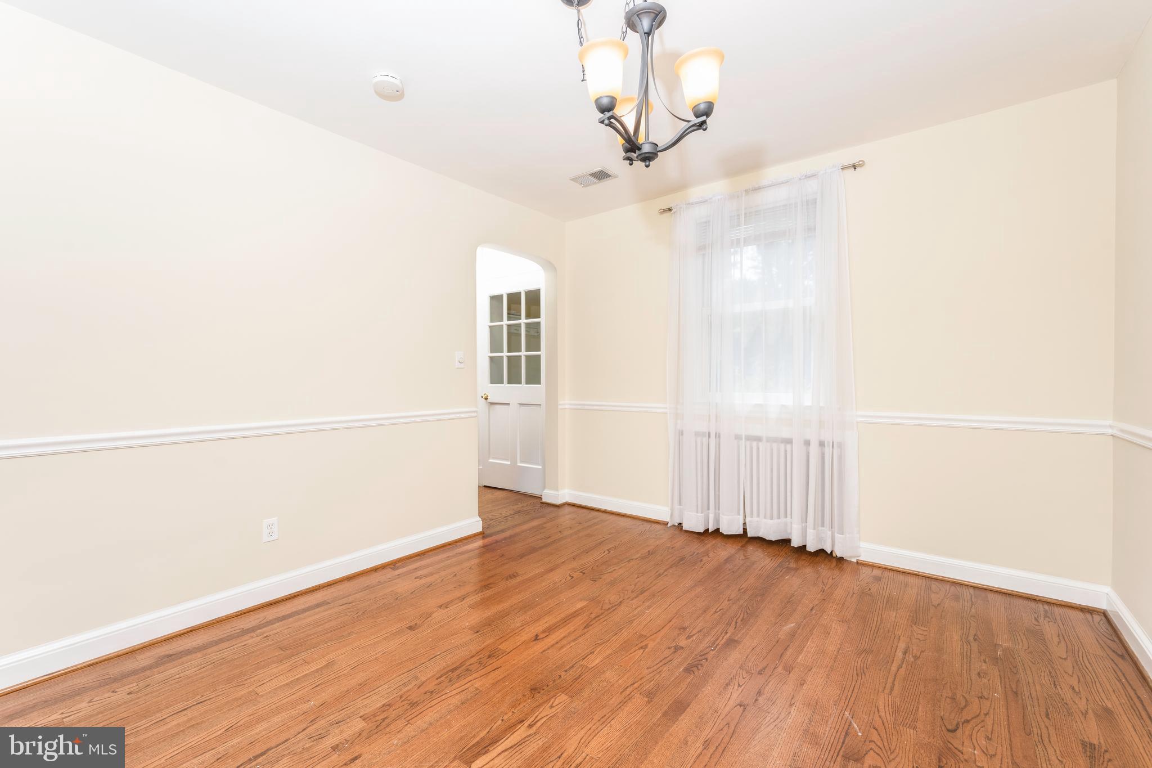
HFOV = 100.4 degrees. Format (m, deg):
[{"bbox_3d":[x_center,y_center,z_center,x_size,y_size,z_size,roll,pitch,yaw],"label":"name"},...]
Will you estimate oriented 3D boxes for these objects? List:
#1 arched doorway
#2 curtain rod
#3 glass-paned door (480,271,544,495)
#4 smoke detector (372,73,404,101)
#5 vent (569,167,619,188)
[{"bbox_3d":[-0.499,0.005,3.919,0.143,2.156,0.915,0,1,38],"label":"arched doorway"},{"bbox_3d":[1.177,-1.298,3.249,1.353,0.043,0.090,0,1,38],"label":"curtain rod"},{"bbox_3d":[-0.588,-0.002,4.707,0.844,2.095,0.050,0,1,33],"label":"glass-paned door"},{"bbox_3d":[-0.875,-1.391,2.233,0.128,0.036,0.128,0,1,38],"label":"smoke detector"},{"bbox_3d":[0.125,-1.425,3.335,0.299,0.018,0.190,0,1,38],"label":"vent"}]

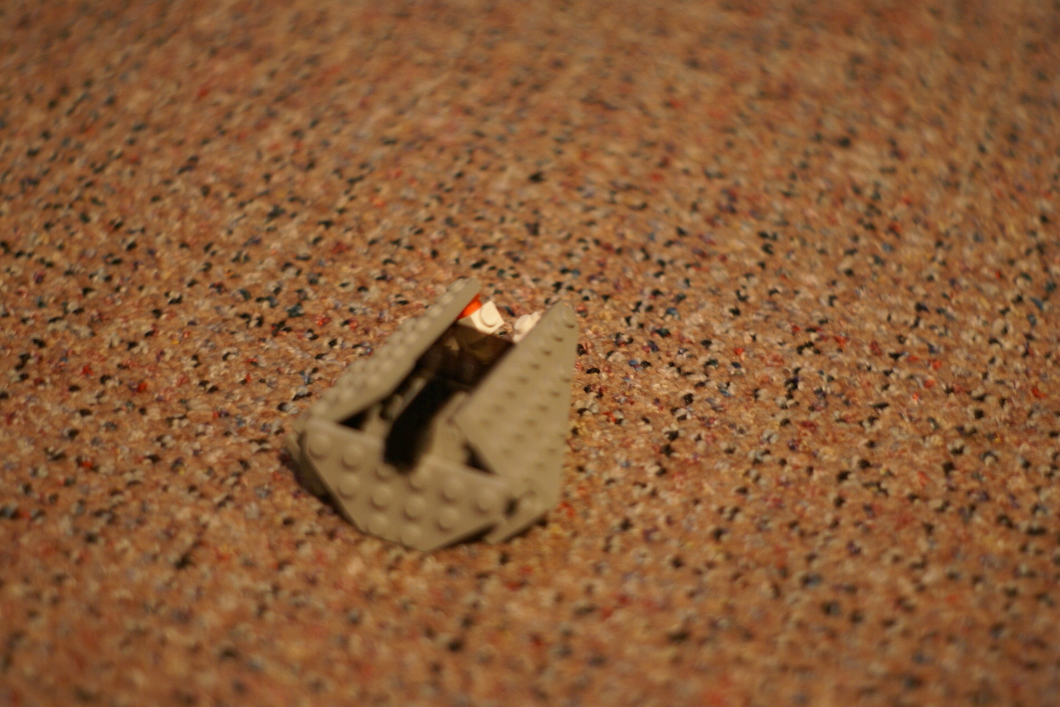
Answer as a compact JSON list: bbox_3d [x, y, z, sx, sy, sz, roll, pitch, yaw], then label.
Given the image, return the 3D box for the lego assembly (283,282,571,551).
[{"bbox_3d":[-0.016,0.013,0.524,0.067,0.034,0.079,17,29,13],"label":"lego assembly"}]

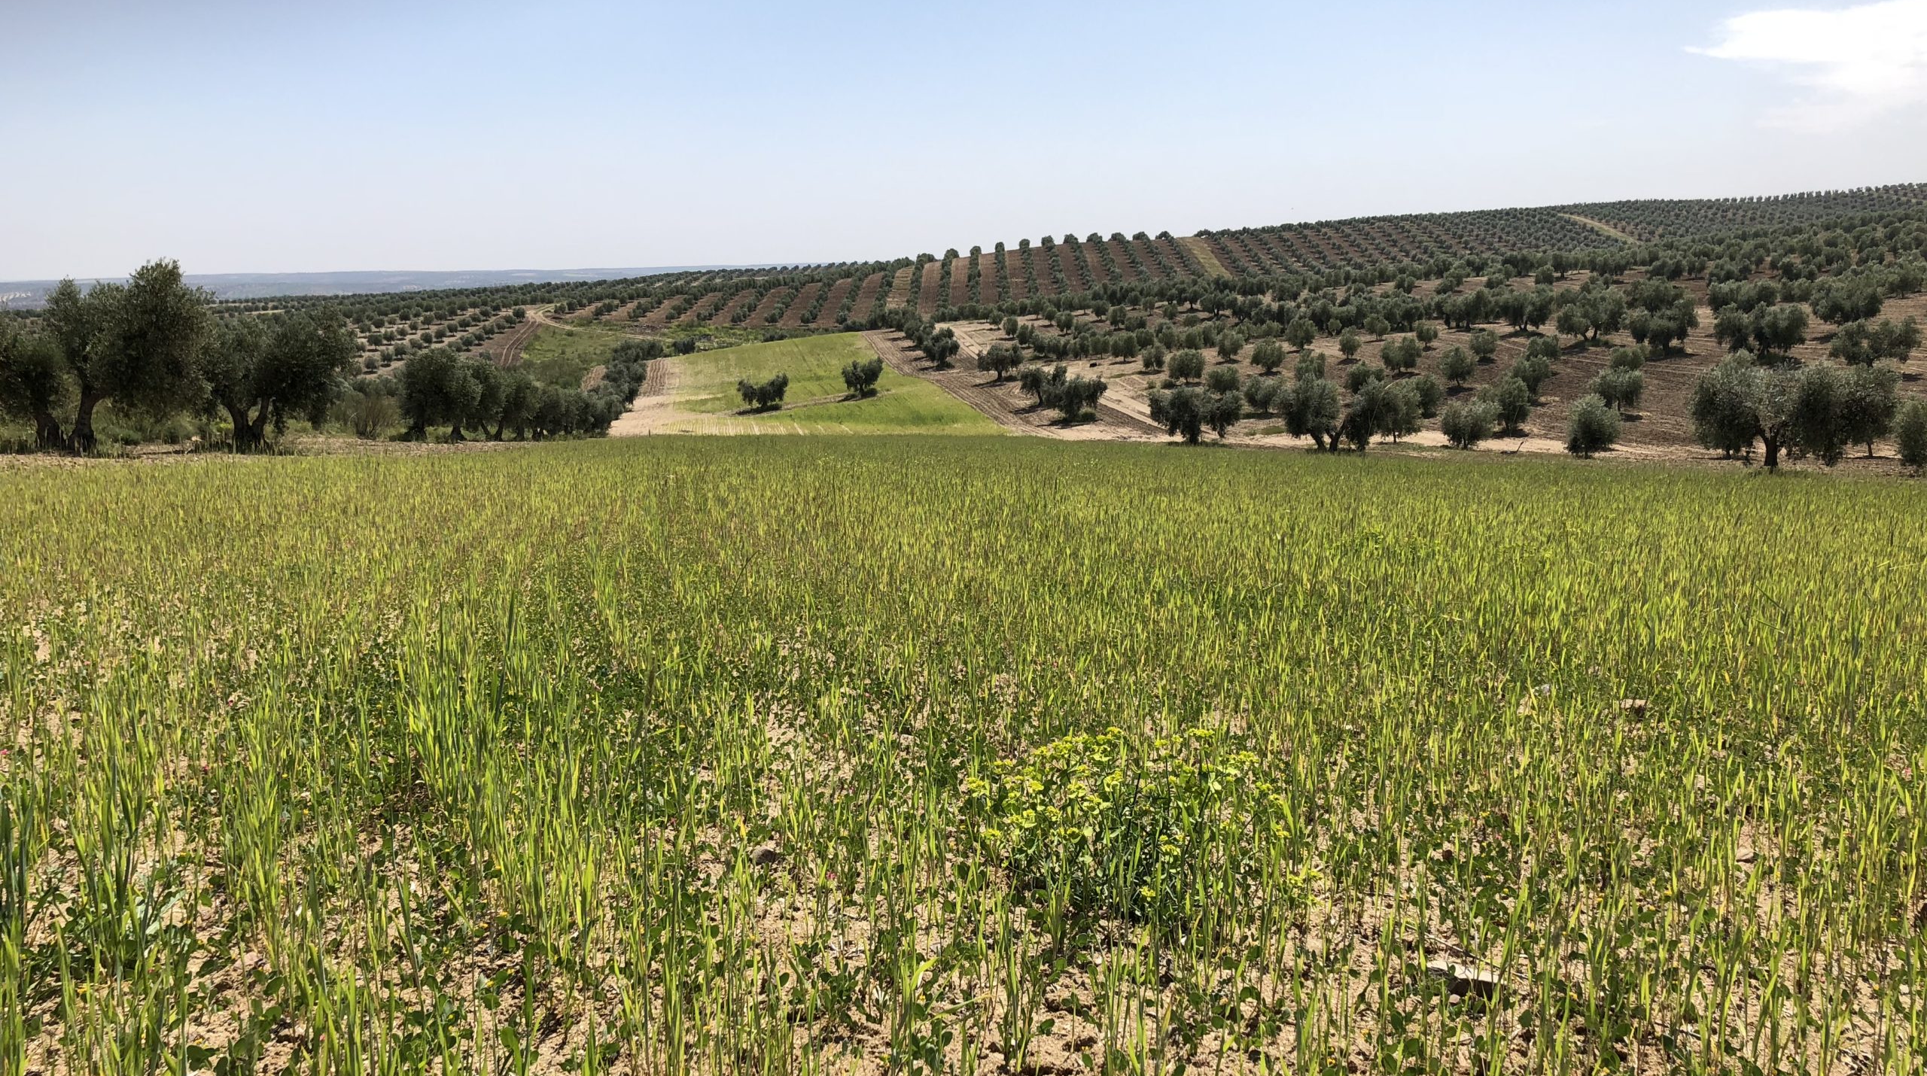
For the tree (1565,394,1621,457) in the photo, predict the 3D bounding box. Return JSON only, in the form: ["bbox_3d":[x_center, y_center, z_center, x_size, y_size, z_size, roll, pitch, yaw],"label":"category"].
[{"bbox_3d":[23.415,-4.159,58.000,1.930,2.390,1.930,3,11,22],"label":"tree"}]

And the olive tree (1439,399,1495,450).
[{"bbox_3d":[20.999,-4.740,65.000,2.150,2.140,2.150,3,10,18],"label":"olive tree"}]

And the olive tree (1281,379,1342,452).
[{"bbox_3d":[15.072,-5.418,68.000,2.700,3.290,2.700,2,10,12],"label":"olive tree"}]

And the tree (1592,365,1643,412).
[{"bbox_3d":[30.180,-6.867,72.000,2.250,2.190,2.250,4,11,22],"label":"tree"}]

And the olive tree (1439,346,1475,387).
[{"bbox_3d":[28.554,-9.866,90.000,1.990,2.420,1.990,3,10,17],"label":"olive tree"}]

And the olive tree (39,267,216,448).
[{"bbox_3d":[-19.297,-4.190,36.000,3.480,4.360,3.480,-6,11,-28],"label":"olive tree"}]

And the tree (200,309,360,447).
[{"bbox_3d":[-16.259,-3.752,37.000,3.380,3.310,3.380,-5,11,-23],"label":"tree"}]

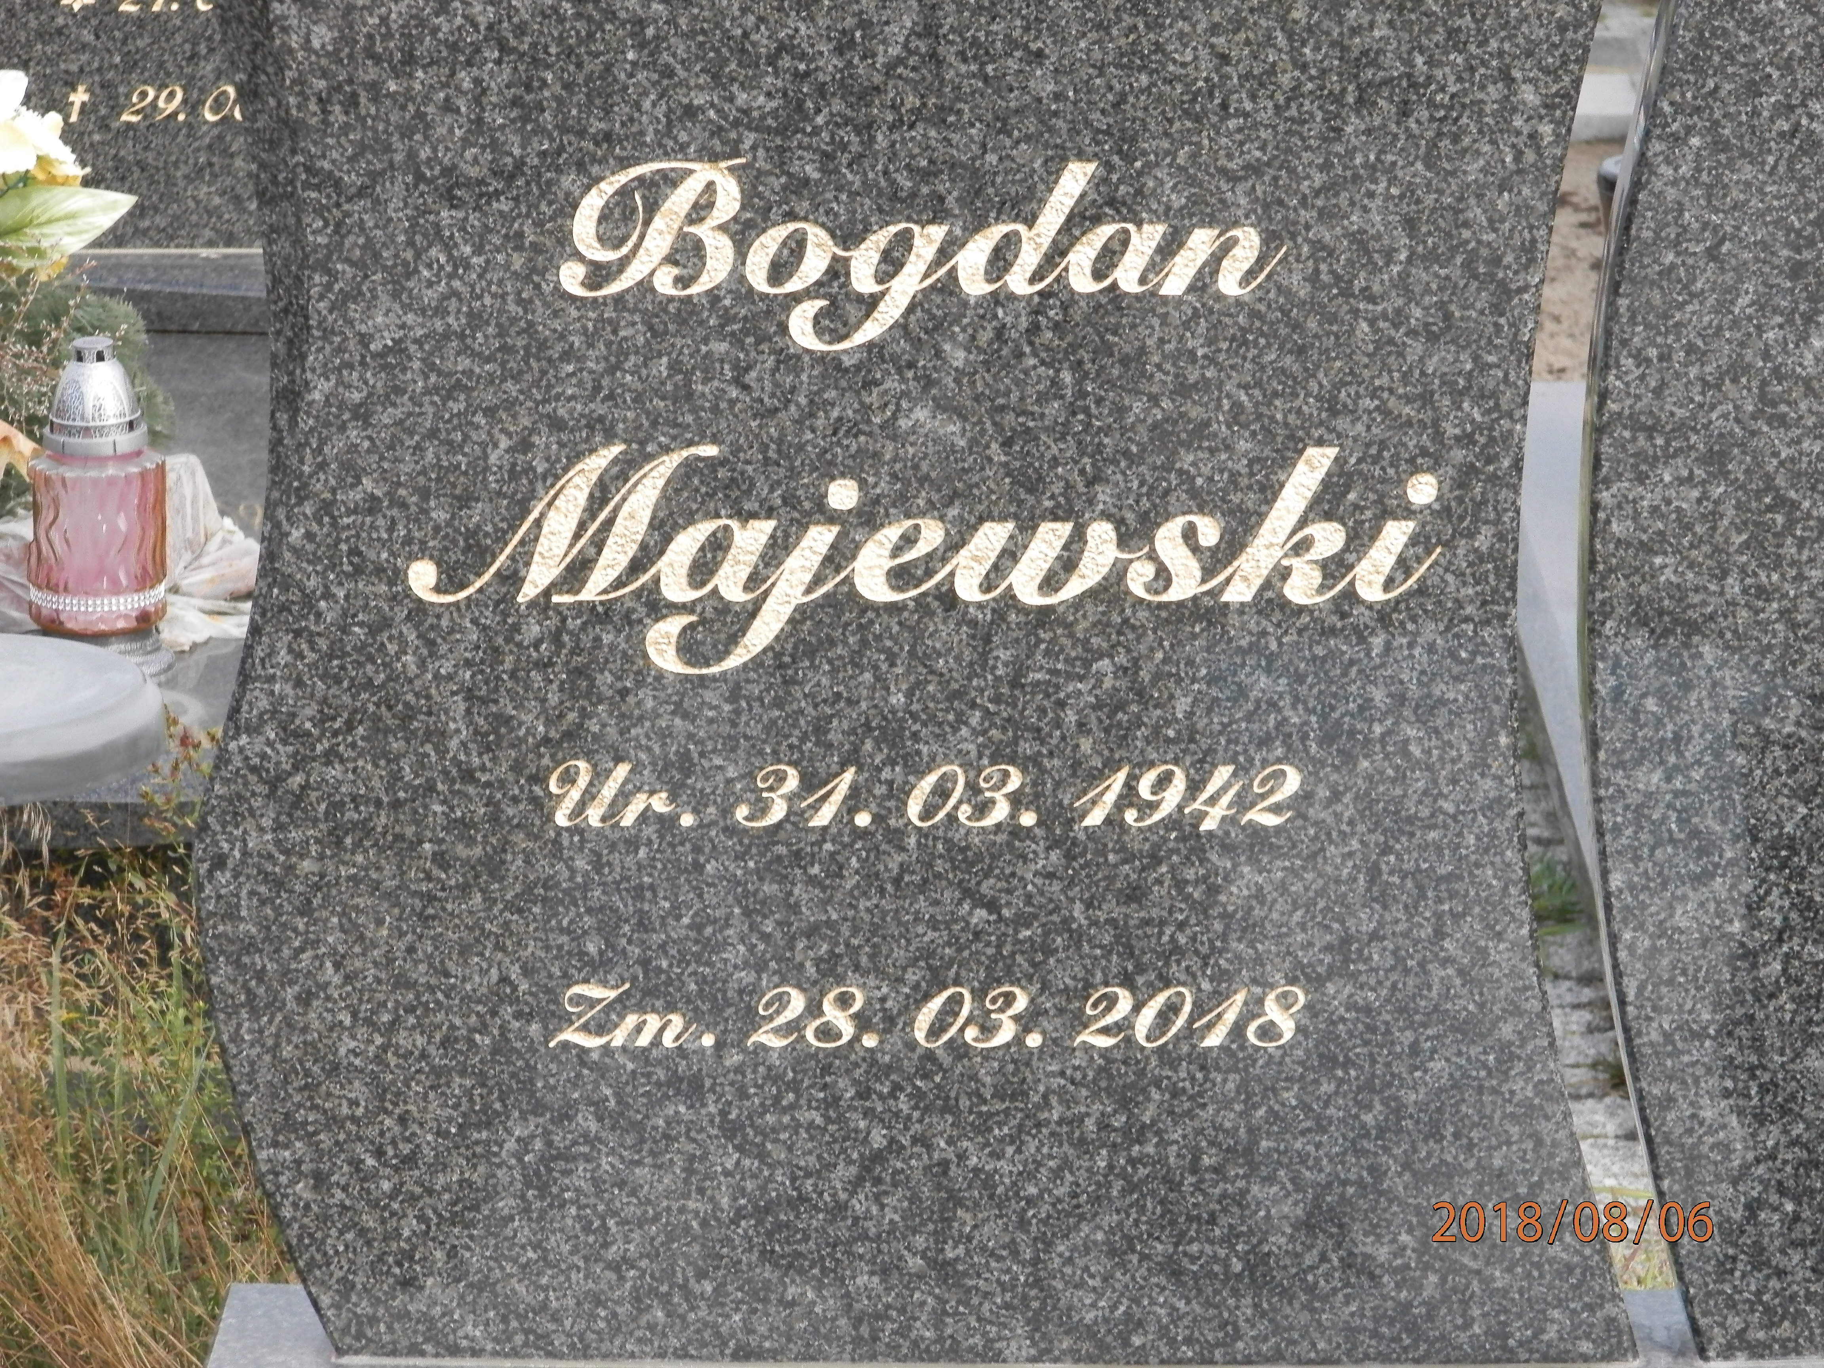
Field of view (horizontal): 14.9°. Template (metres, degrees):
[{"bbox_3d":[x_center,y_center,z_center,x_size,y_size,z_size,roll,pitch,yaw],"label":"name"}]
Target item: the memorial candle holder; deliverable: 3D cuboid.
[{"bbox_3d":[-0.592,-0.132,5.050,0.109,0.238,0.109,0,15,0],"label":"memorial candle holder"}]

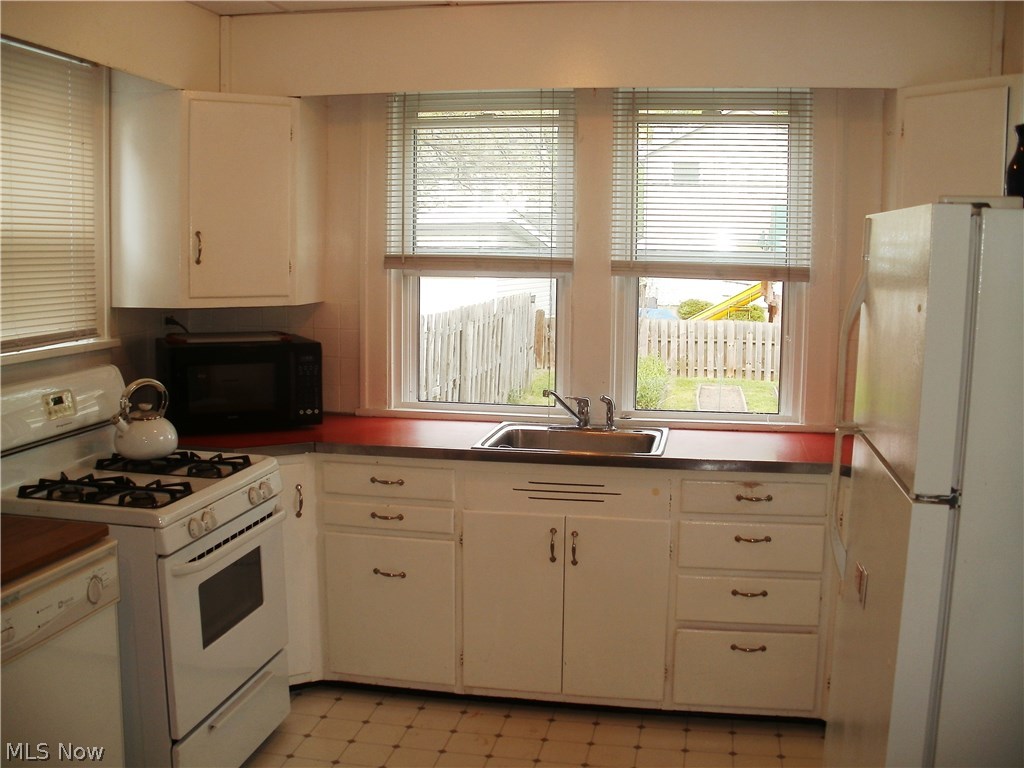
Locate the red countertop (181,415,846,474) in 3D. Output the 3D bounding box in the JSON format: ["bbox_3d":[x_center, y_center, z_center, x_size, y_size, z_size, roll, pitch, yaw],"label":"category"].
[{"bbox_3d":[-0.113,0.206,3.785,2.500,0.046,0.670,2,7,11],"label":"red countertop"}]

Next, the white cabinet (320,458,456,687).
[{"bbox_3d":[-0.368,0.615,3.917,0.483,0.802,0.590,2,7,11],"label":"white cabinet"}]

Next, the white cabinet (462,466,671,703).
[{"bbox_3d":[0.223,0.634,3.807,0.700,0.802,0.590,2,7,11],"label":"white cabinet"}]

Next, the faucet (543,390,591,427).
[{"bbox_3d":[0.203,0.098,3.898,0.220,0.135,0.055,-5,9,-41],"label":"faucet"}]

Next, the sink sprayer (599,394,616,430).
[{"bbox_3d":[0.351,0.103,3.889,0.072,0.125,0.050,-4,8,-34],"label":"sink sprayer"}]

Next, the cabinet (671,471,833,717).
[{"bbox_3d":[0.810,0.652,3.697,0.490,0.802,0.590,2,7,11],"label":"cabinet"}]

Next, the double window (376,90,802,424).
[{"bbox_3d":[0.293,-0.471,3.978,1.586,1.210,0.110,2,7,11],"label":"double window"}]

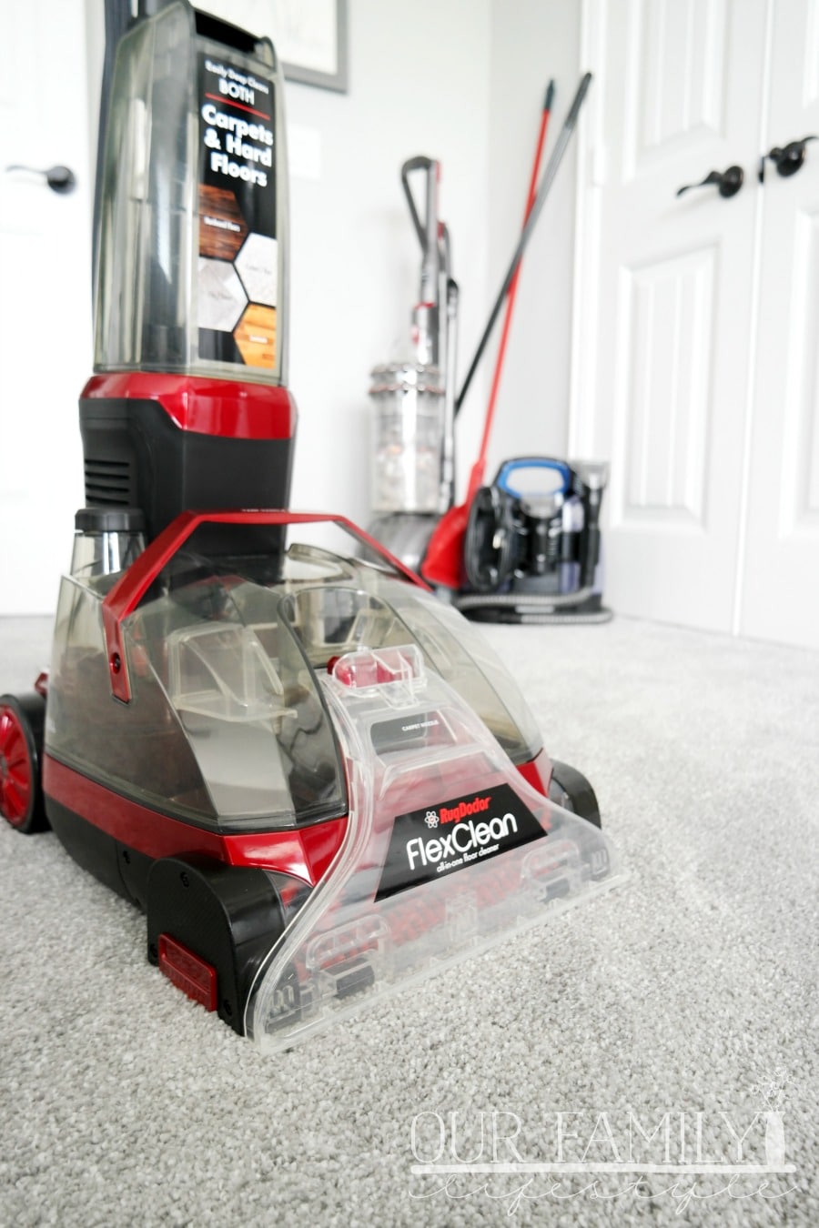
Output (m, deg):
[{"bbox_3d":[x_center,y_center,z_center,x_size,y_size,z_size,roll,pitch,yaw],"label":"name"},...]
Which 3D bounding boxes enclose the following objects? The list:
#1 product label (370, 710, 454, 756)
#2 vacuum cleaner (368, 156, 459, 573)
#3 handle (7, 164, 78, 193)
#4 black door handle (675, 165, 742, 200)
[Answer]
[{"bbox_3d":[0.002,0.083,0.573,0.067,0.027,0.004,-7,-22,-38],"label":"product label"},{"bbox_3d":[-0.032,-0.537,1.951,0.340,1.070,0.390,8,12,44],"label":"vacuum cleaner"},{"bbox_3d":[-0.781,-0.942,1.743,0.145,0.062,0.060,-4,10,-25],"label":"handle"},{"bbox_3d":[0.591,-0.850,1.629,0.060,0.062,0.143,-5,10,-29],"label":"black door handle"}]

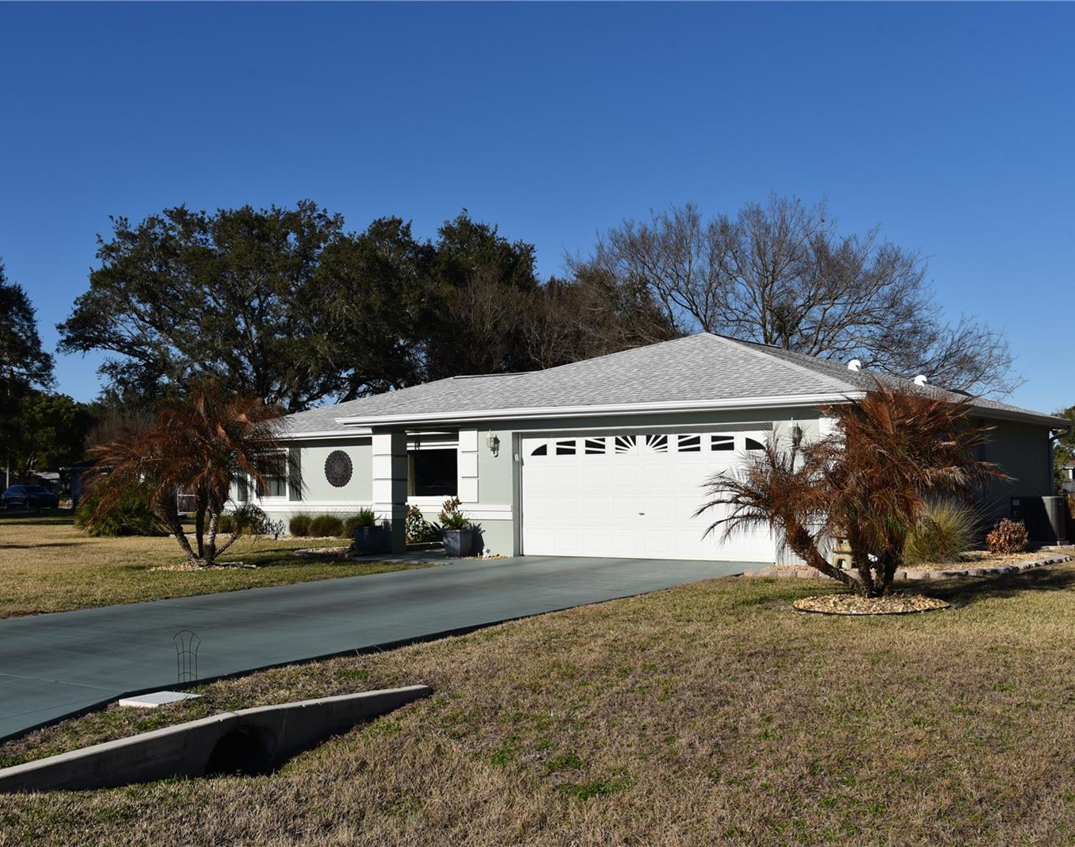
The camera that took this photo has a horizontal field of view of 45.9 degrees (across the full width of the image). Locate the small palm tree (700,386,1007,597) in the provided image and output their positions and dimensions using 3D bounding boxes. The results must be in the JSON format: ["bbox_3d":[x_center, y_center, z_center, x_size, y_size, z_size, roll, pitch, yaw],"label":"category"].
[{"bbox_3d":[4.031,0.856,16.200,3.783,2.683,3.400,-1,-3,14],"label":"small palm tree"}]

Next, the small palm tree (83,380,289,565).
[{"bbox_3d":[-6.416,0.909,23.100,3.513,3.348,3.400,0,-3,-16],"label":"small palm tree"}]

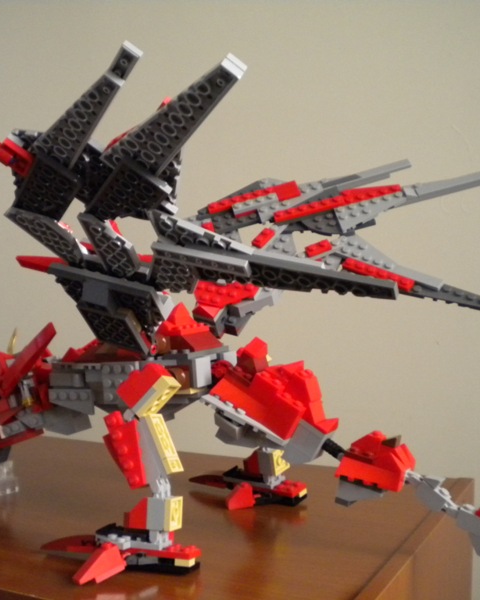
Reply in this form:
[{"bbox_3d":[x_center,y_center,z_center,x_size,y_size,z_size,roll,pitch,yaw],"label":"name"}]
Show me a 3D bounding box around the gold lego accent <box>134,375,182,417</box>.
[{"bbox_3d":[-0.040,0.047,0.389,0.006,0.024,0.008,51,21,26],"label":"gold lego accent"}]

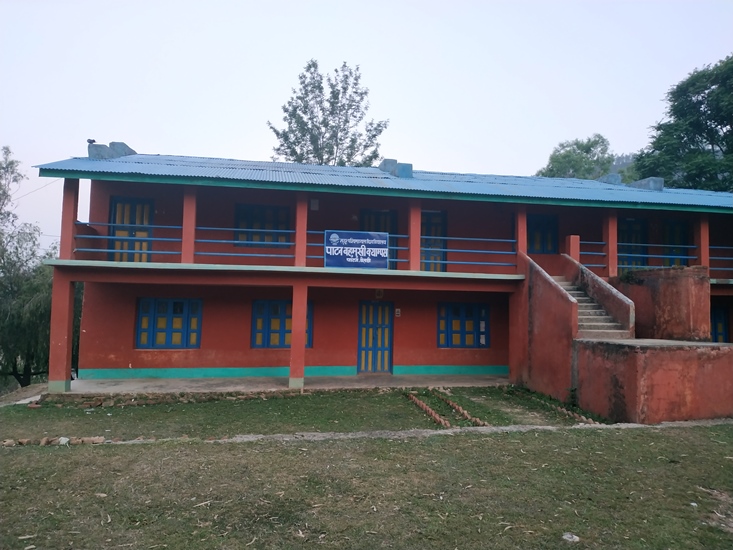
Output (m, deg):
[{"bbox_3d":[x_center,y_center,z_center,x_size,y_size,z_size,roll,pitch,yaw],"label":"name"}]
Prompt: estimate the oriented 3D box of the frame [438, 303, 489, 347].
[{"bbox_3d":[2.808,1.456,14.661,1.581,1.298,0.120,2,-3,-10],"label":"frame"}]

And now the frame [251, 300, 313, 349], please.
[{"bbox_3d":[-2.250,1.334,13.738,1.599,1.291,0.120,2,-3,-10],"label":"frame"}]

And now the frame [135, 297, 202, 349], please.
[{"bbox_3d":[-5.096,1.266,13.219,1.581,1.299,0.120,2,-3,-10],"label":"frame"}]

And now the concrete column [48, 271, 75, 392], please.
[{"bbox_3d":[-6.681,1.217,11.203,0.344,2.647,0.340,2,-3,-10],"label":"concrete column"}]

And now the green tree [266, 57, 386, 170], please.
[{"bbox_3d":[-1.928,-3.868,25.795,6.337,14.382,6.100,2,-3,-10],"label":"green tree"}]

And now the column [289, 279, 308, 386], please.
[{"bbox_3d":[-1.623,1.461,12.119,0.347,2.396,0.340,2,-3,-10],"label":"column"}]

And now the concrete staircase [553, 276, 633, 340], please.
[{"bbox_3d":[5.040,0.724,12.519,1.240,1.460,2.550,2,-3,-10],"label":"concrete staircase"}]

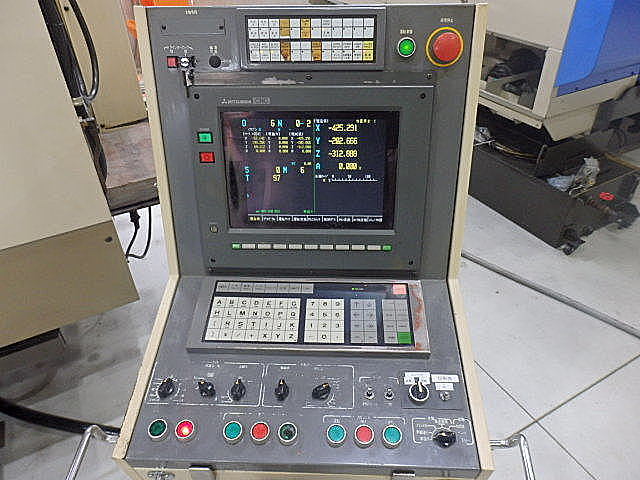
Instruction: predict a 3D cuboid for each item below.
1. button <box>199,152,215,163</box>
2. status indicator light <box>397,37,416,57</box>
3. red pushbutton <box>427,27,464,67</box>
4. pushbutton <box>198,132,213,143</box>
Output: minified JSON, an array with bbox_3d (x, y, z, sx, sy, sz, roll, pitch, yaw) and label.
[{"bbox_3d":[-0.191,-0.138,0.782,0.025,0.017,0.009,0,21,2],"label":"button"},{"bbox_3d":[0.133,-0.296,0.711,0.028,0.028,0.016,0,21,2],"label":"status indicator light"},{"bbox_3d":[0.194,-0.293,0.703,0.057,0.057,0.030,0,21,2],"label":"red pushbutton"},{"bbox_3d":[-0.192,-0.169,0.770,0.025,0.017,0.009,0,21,2],"label":"pushbutton"}]

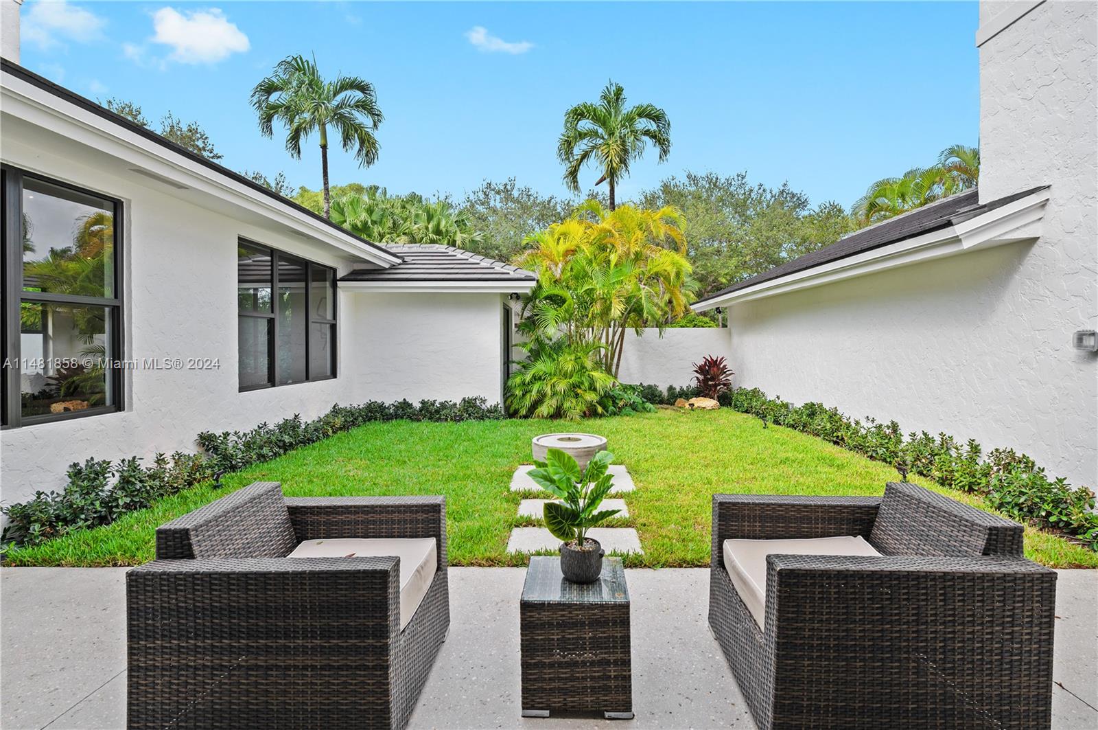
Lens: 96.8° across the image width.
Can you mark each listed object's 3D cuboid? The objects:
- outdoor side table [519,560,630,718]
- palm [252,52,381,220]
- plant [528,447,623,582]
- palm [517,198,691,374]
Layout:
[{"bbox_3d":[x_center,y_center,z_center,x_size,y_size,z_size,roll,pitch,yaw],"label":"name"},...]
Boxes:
[{"bbox_3d":[0.109,1.070,1.972,0.402,0.432,0.392,0,1,3],"label":"outdoor side table"},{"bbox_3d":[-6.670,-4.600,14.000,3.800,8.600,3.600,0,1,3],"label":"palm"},{"bbox_3d":[0.101,0.592,1.940,0.375,0.515,0.340,0,1,3],"label":"plant"},{"bbox_3d":[1.090,-1.260,9.900,3.600,4.100,3.200,0,1,3],"label":"palm"}]

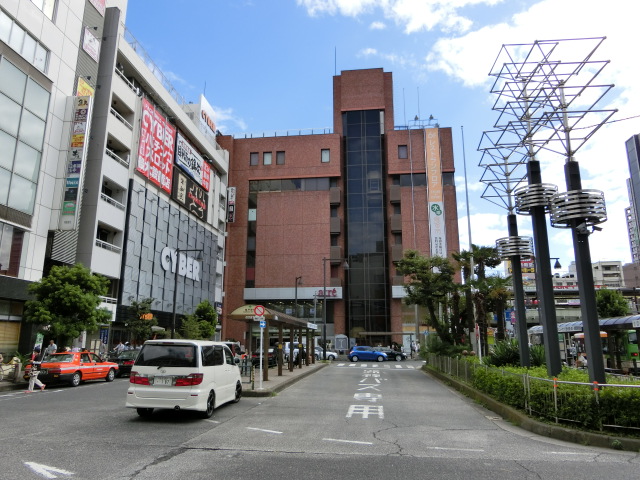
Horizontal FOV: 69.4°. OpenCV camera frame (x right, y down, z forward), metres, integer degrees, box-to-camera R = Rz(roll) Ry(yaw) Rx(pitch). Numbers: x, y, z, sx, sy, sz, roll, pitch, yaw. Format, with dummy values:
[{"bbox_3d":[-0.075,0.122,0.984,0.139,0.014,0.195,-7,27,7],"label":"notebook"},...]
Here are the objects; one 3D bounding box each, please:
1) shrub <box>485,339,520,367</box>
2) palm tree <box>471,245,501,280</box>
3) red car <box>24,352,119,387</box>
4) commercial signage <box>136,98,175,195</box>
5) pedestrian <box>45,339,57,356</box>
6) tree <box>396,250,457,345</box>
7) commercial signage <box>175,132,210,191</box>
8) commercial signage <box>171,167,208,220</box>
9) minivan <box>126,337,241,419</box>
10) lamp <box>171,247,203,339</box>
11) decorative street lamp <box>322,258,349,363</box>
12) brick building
[{"bbox_3d":[7.028,4.637,17.738,1.550,1.676,1.500,-1,-13,6],"label":"shrub"},{"bbox_3d":[9.884,3.836,26.863,1.850,7.305,1.850,-1,-13,6],"label":"palm tree"},{"bbox_3d":[-10.840,5.692,20.759,1.700,1.550,4.680,-1,-13,6],"label":"red car"},{"bbox_3d":[-14.196,-8.053,40.527,0.150,6.450,6.350,-1,-12,7],"label":"commercial signage"},{"bbox_3d":[-13.359,5.851,22.883,0.550,1.740,0.420,-6,-13,26],"label":"pedestrian"},{"bbox_3d":[6.541,4.182,28.208,3.800,7.215,3.700,-1,-13,6],"label":"tree"},{"bbox_3d":[-13.616,-8.085,50.868,0.350,3.550,9.800,-1,-13,6],"label":"commercial signage"},{"bbox_3d":[-13.335,-4.558,48.157,0.250,3.250,9.300,-1,-12,7],"label":"commercial signage"},{"bbox_3d":[-3.520,3.833,13.211,1.820,1.900,4.840,-1,-12,3],"label":"minivan"},{"bbox_3d":[-10.575,5.061,36.616,2.241,9.156,0.500,-1,-12,7],"label":"lamp"},{"bbox_3d":[1.515,6.353,43.262,2.507,9.719,0.500,-1,-13,6],"label":"decorative street lamp"},{"bbox_3d":[3.337,-1.805,78.376,33.800,41.205,30.000,-1,-13,6],"label":"brick building"}]

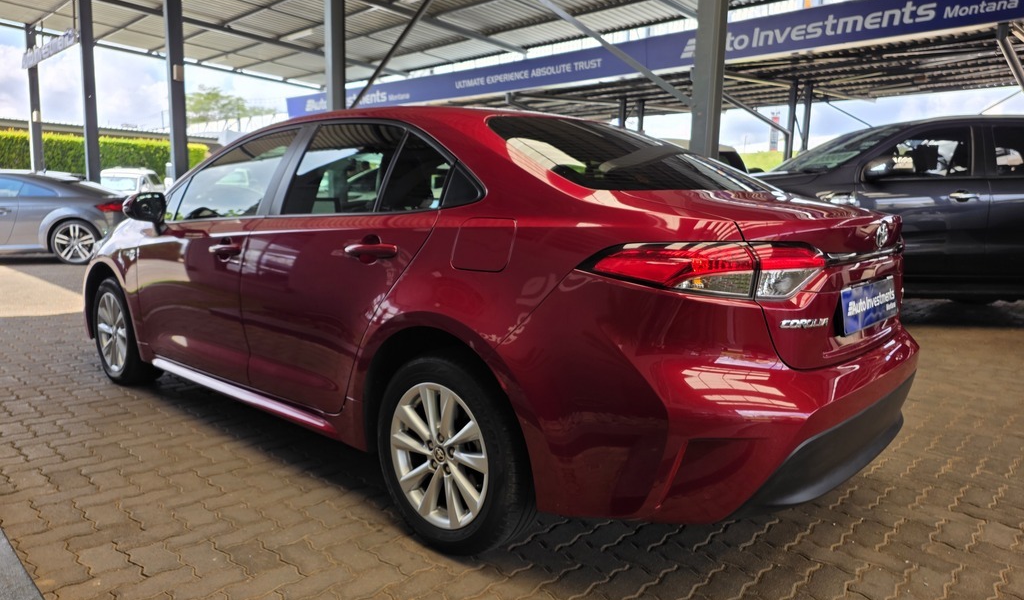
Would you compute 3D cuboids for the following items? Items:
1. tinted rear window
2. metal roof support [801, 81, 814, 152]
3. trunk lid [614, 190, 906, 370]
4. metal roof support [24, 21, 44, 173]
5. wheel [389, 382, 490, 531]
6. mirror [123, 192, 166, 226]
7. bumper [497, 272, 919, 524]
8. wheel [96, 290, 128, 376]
[{"bbox_3d":[0.468,-0.499,2.500,0.660,0.120,1.180,36,27,33],"label":"tinted rear window"},{"bbox_3d":[6.556,-2.903,15.396,0.120,3.947,0.150,9,11,43],"label":"metal roof support"},{"bbox_3d":[0.879,-0.100,2.185,0.580,0.480,1.200,8,10,41],"label":"trunk lid"},{"bbox_3d":[-11.440,-3.997,16.363,0.134,5.017,0.172,9,11,43],"label":"metal roof support"},{"bbox_3d":[-0.181,0.469,2.130,0.445,0.445,0.160,8,10,41],"label":"wheel"},{"bbox_3d":[-1.665,-0.424,3.111,0.160,0.155,0.200,8,10,41],"label":"mirror"},{"bbox_3d":[0.819,0.200,2.273,0.750,0.670,1.760,8,10,41],"label":"bumper"},{"bbox_3d":[-2.205,0.177,3.893,0.445,0.445,0.160,8,10,41],"label":"wheel"}]

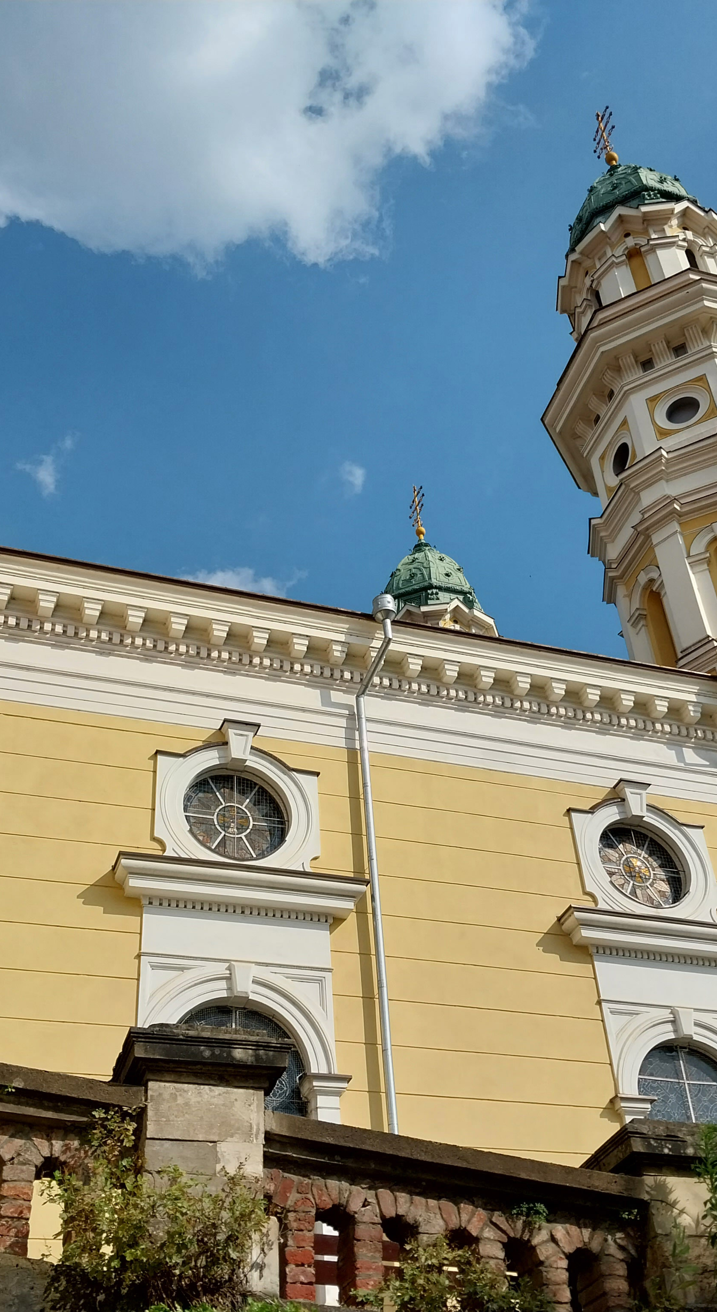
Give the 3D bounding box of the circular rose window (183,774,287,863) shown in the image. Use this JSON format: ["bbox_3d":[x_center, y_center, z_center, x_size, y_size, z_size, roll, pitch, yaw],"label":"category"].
[{"bbox_3d":[-1.622,2.172,17.339,1.390,1.390,0.200,9,-40,-16],"label":"circular rose window"}]

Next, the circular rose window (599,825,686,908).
[{"bbox_3d":[4.038,3.076,18.952,1.390,1.390,0.200,9,-40,-16],"label":"circular rose window"}]

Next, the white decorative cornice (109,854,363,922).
[{"bbox_3d":[-1.397,2.948,16.248,3.154,0.497,0.461,9,-40,-16],"label":"white decorative cornice"}]

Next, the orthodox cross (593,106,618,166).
[{"bbox_3d":[6.947,-14.582,37.066,0.360,2.822,1.195,9,-40,-16],"label":"orthodox cross"}]

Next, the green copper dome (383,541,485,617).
[{"bbox_3d":[2.429,-2.315,46.042,3.398,4.752,3.398,9,-40,-16],"label":"green copper dome"}]

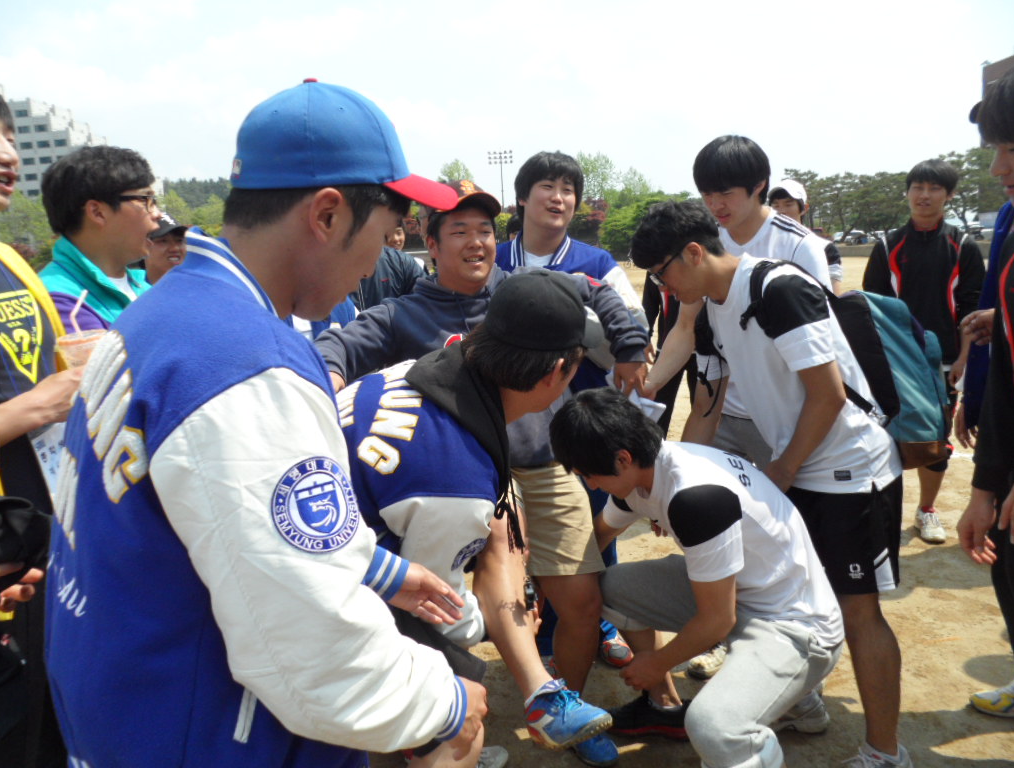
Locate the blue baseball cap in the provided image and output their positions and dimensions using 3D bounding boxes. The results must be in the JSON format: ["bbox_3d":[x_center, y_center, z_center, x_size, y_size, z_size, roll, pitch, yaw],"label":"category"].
[{"bbox_3d":[-0.198,-0.285,0.920,0.270,0.150,0.180,-8,12,-29],"label":"blue baseball cap"}]

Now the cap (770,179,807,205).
[{"bbox_3d":[1.404,-0.961,3.850,0.180,0.145,0.265,5,15,30],"label":"cap"}]

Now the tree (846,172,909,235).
[{"bbox_3d":[24.022,-11.540,50.000,4.500,4.600,4.300,-2,11,0],"label":"tree"}]

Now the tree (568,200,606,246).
[{"bbox_3d":[4.675,-9.747,47.000,2.900,3.100,2.800,-2,11,0],"label":"tree"}]

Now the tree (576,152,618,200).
[{"bbox_3d":[6.670,-14.550,60.000,4.000,7.300,4.000,-2,11,0],"label":"tree"}]

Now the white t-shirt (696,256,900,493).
[{"bbox_3d":[0.715,-0.026,1.880,0.310,0.600,0.460,-31,15,-6],"label":"white t-shirt"}]

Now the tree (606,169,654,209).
[{"bbox_3d":[9.079,-13.155,57.000,3.800,5.800,3.800,-2,11,0],"label":"tree"}]

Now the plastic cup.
[{"bbox_3d":[-0.650,-0.015,1.200,0.092,0.125,0.092,-7,11,1],"label":"plastic cup"}]

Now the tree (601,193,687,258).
[{"bbox_3d":[7.744,-8.806,43.000,5.200,3.900,4.800,-2,11,0],"label":"tree"}]

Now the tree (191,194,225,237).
[{"bbox_3d":[-17.853,-9.600,46.000,3.000,3.800,3.000,-2,11,0],"label":"tree"}]

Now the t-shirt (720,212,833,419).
[{"bbox_3d":[0.738,-0.197,2.180,0.480,0.620,0.300,8,29,40],"label":"t-shirt"}]

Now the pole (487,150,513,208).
[{"bbox_3d":[-0.614,-25.189,105.000,3.400,13.500,0.900,-2,11,0],"label":"pole"}]

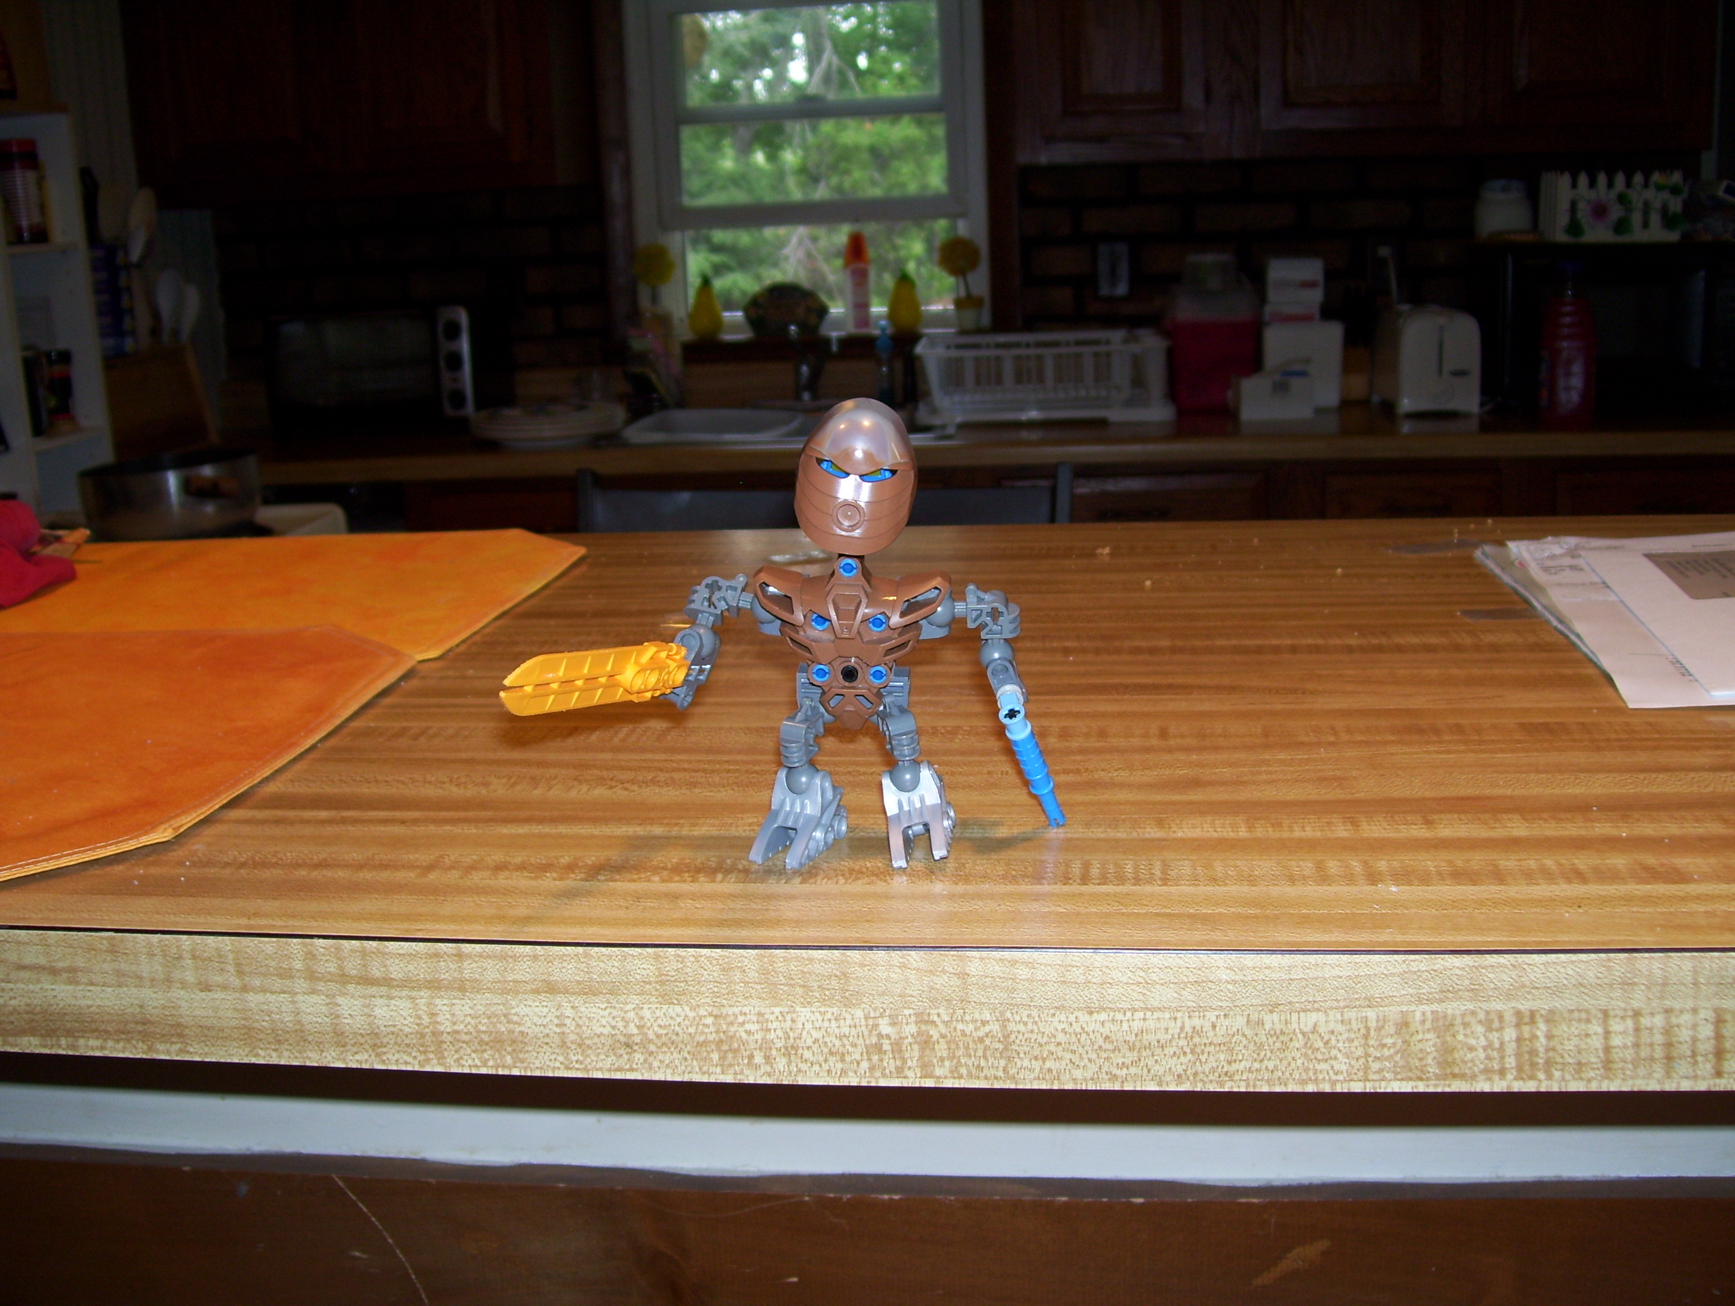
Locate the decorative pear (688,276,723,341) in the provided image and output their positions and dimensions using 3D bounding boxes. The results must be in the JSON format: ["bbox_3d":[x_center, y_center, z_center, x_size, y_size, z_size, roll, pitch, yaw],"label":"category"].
[{"bbox_3d":[-0.321,-0.678,3.546,0.069,0.128,0.069,0,14,8],"label":"decorative pear"}]

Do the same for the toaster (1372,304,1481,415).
[{"bbox_3d":[0.980,-0.522,3.154,0.143,0.176,0.268,0,14,8],"label":"toaster"}]

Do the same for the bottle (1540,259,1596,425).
[{"bbox_3d":[1.107,-0.491,2.852,0.094,0.266,0.085,0,14,8],"label":"bottle"}]

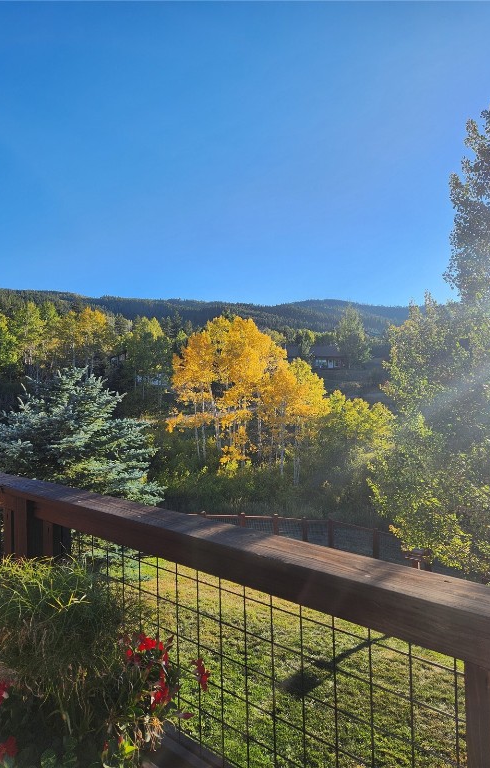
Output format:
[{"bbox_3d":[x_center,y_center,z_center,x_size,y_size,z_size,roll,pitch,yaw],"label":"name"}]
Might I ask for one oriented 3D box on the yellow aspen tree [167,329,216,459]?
[{"bbox_3d":[-3.512,0.755,33.500,3.200,8.800,3.200,-1,-1,0],"label":"yellow aspen tree"}]

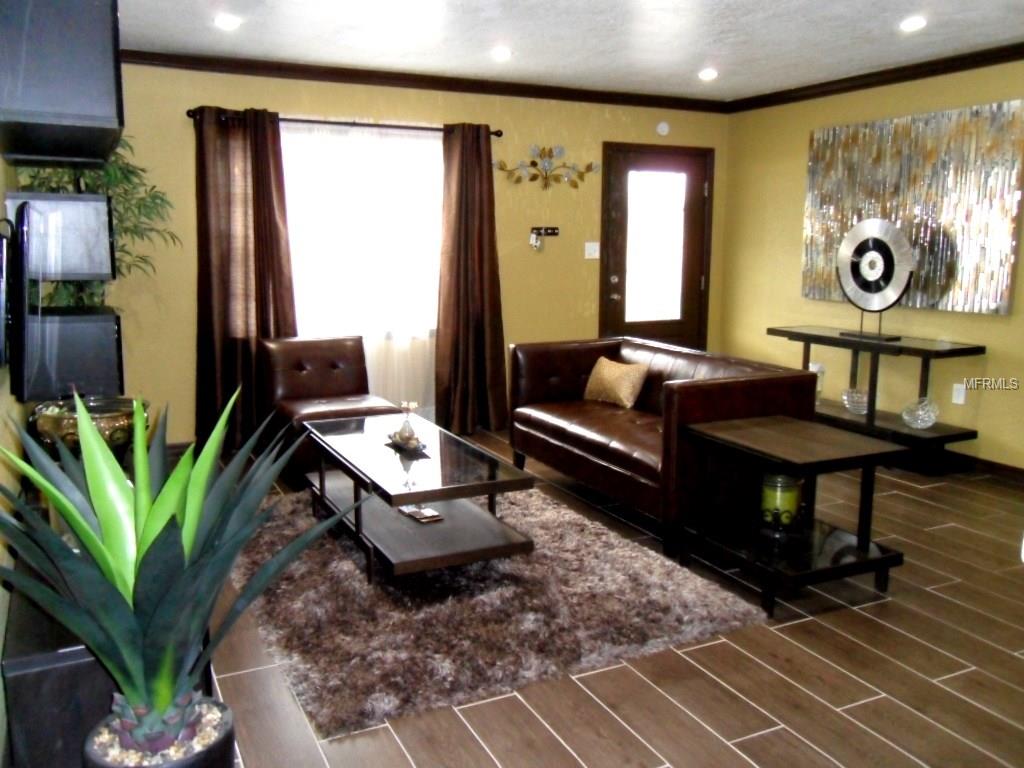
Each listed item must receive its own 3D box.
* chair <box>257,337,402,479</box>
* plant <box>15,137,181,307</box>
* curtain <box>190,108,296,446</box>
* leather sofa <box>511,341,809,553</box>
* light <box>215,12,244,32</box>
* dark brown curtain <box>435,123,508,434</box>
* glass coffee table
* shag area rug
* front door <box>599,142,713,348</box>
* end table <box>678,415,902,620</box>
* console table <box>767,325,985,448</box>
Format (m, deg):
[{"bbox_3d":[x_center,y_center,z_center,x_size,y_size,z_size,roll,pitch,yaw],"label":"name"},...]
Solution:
[{"bbox_3d":[-1.098,0.143,5.008,0.620,0.780,0.770,-5,11,-26],"label":"chair"},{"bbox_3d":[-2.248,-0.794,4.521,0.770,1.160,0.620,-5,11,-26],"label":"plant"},{"bbox_3d":[-1.694,-0.617,5.251,0.640,2.150,0.140,-5,11,-26],"label":"curtain"},{"bbox_3d":[0.722,0.238,4.508,0.820,0.770,1.610,-5,11,-26],"label":"leather sofa"},{"bbox_3d":[-1.415,-1.803,4.142,0.160,0.030,0.160,-5,11,-26],"label":"light"},{"bbox_3d":[-0.264,-0.715,5.838,0.570,2.150,0.140,-5,11,-26],"label":"dark brown curtain"},{"bbox_3d":[-0.502,0.505,3.910,0.660,0.440,1.390,-5,11,-26],"label":"glass coffee table"},{"bbox_3d":[-0.335,0.746,3.755,1.680,0.040,2.390,-5,11,-26],"label":"shag area rug"},{"bbox_3d":[1.145,-0.823,6.624,1.060,2.100,0.090,-5,11,-26],"label":"front door"},{"bbox_3d":[1.134,0.521,3.450,0.580,0.590,0.710,-5,11,-26],"label":"end table"},{"bbox_3d":[2.269,0.080,5.356,0.480,0.775,1.300,-5,11,-26],"label":"console table"}]

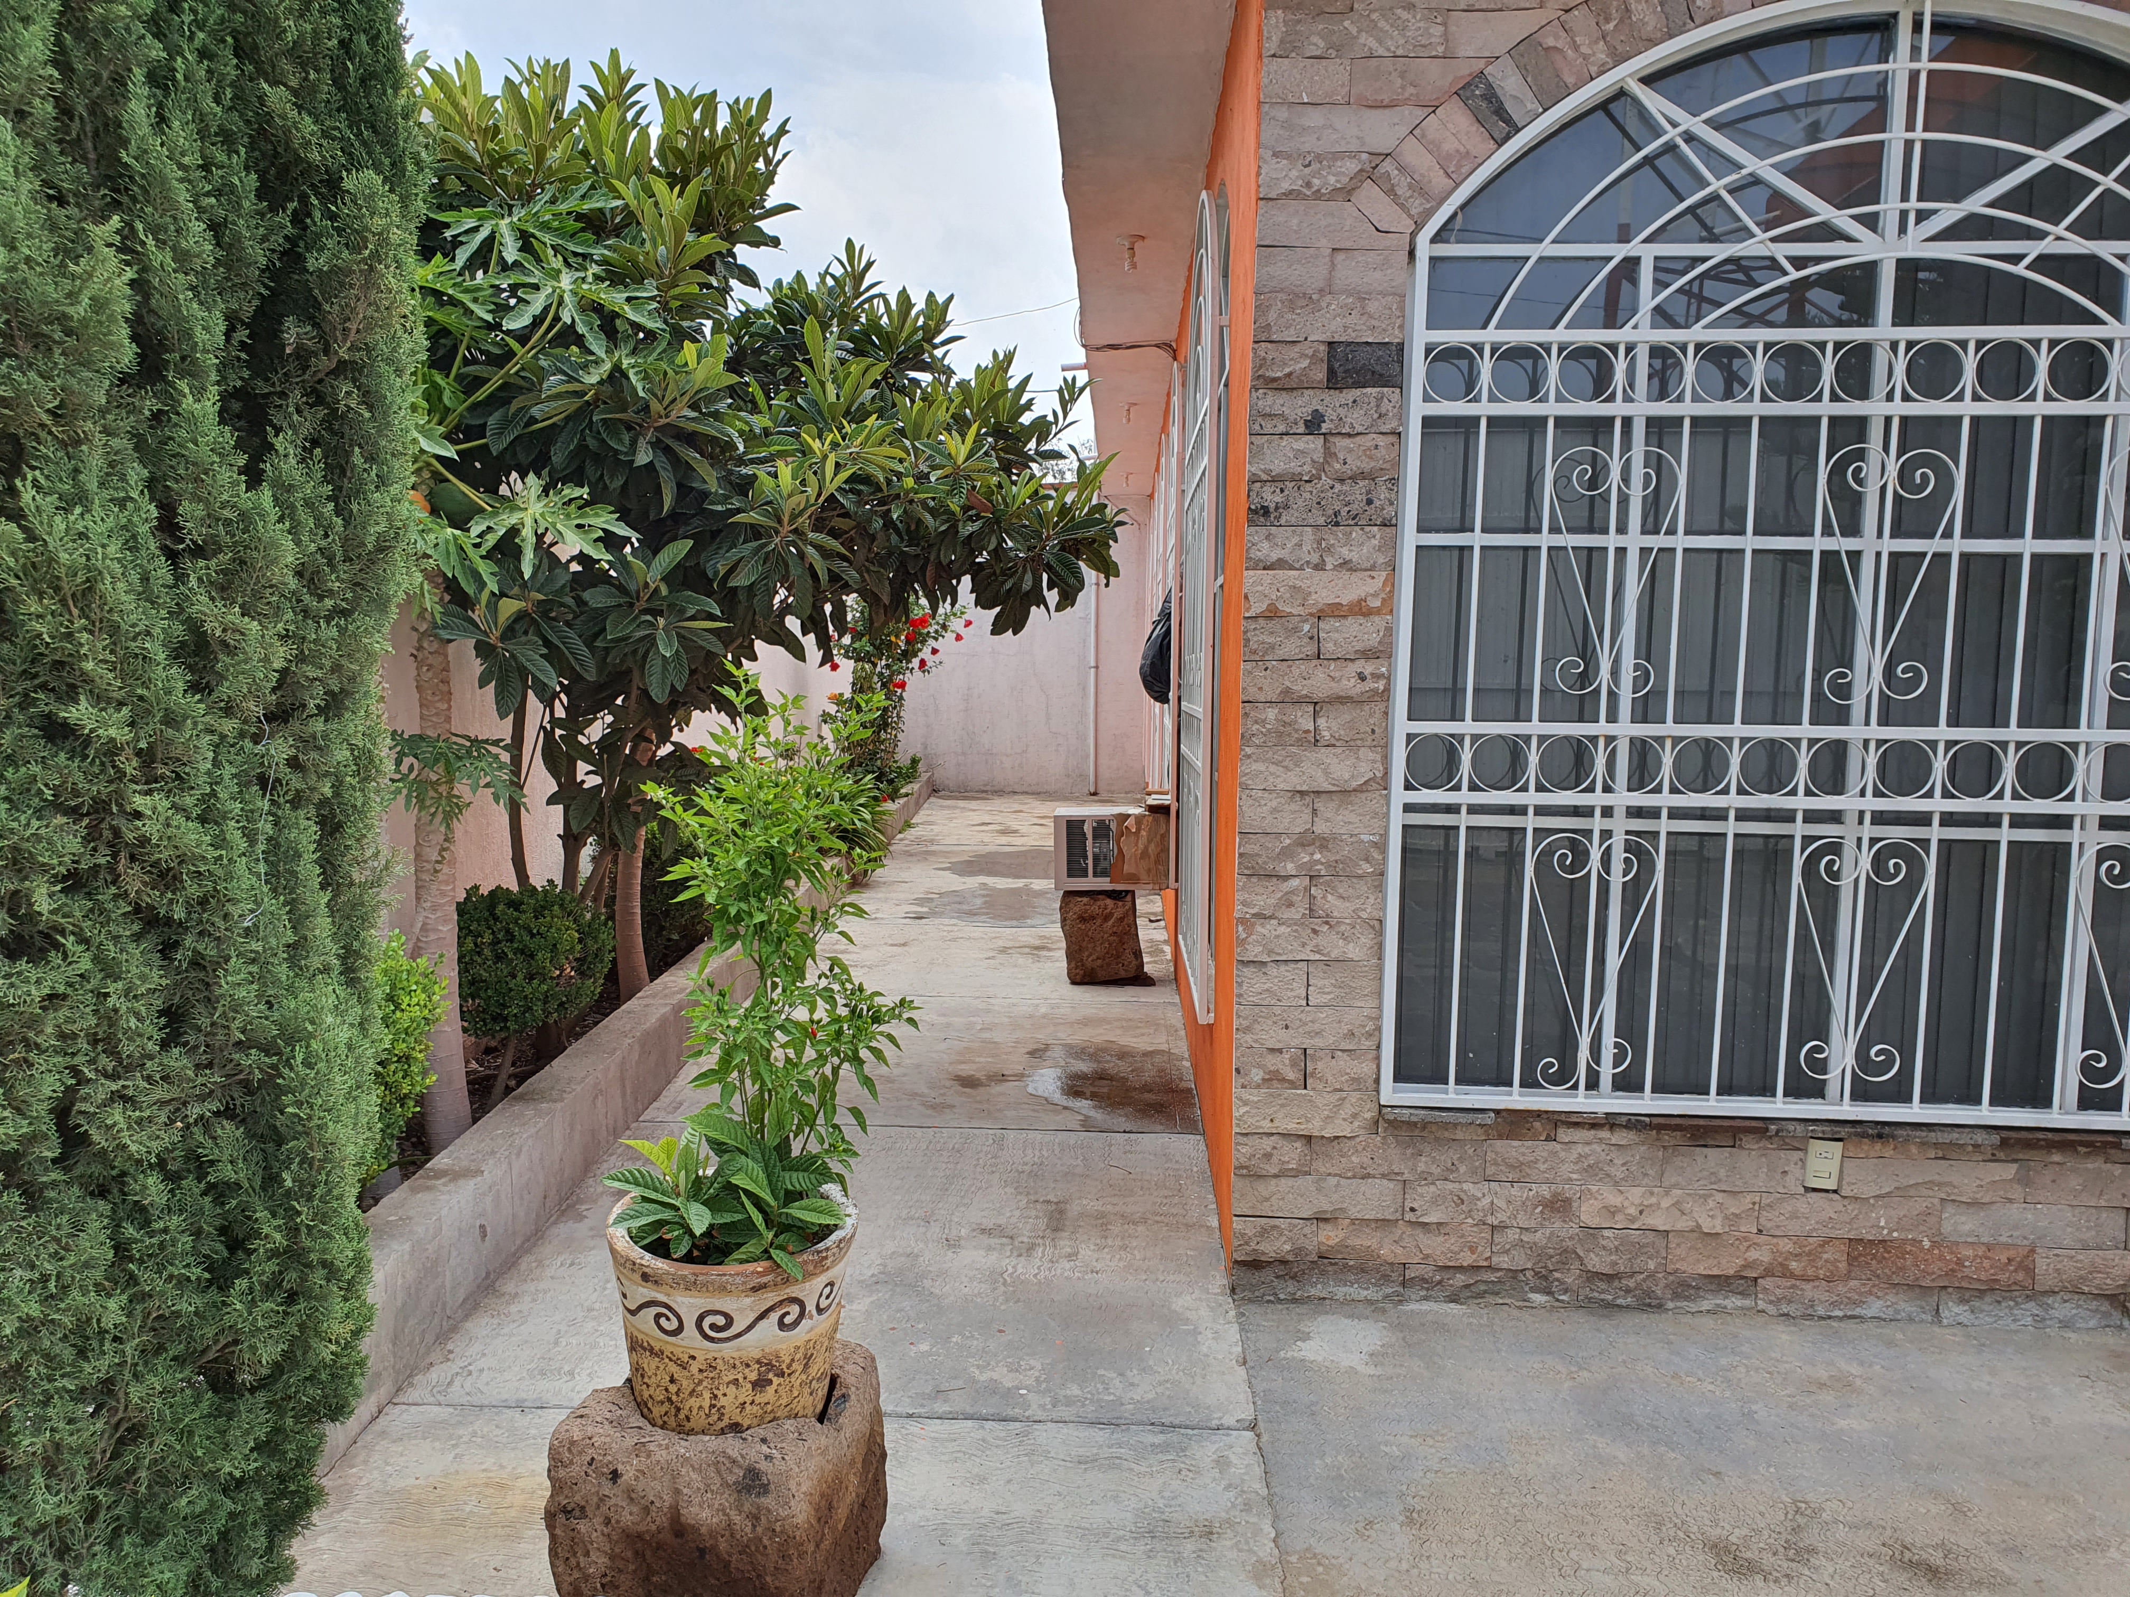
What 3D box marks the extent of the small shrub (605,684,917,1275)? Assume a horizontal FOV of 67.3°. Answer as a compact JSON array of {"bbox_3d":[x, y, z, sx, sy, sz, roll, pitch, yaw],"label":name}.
[{"bbox_3d":[-0.462,0.258,2.418,0.460,0.860,0.430,1,8,1],"label":"small shrub"}]

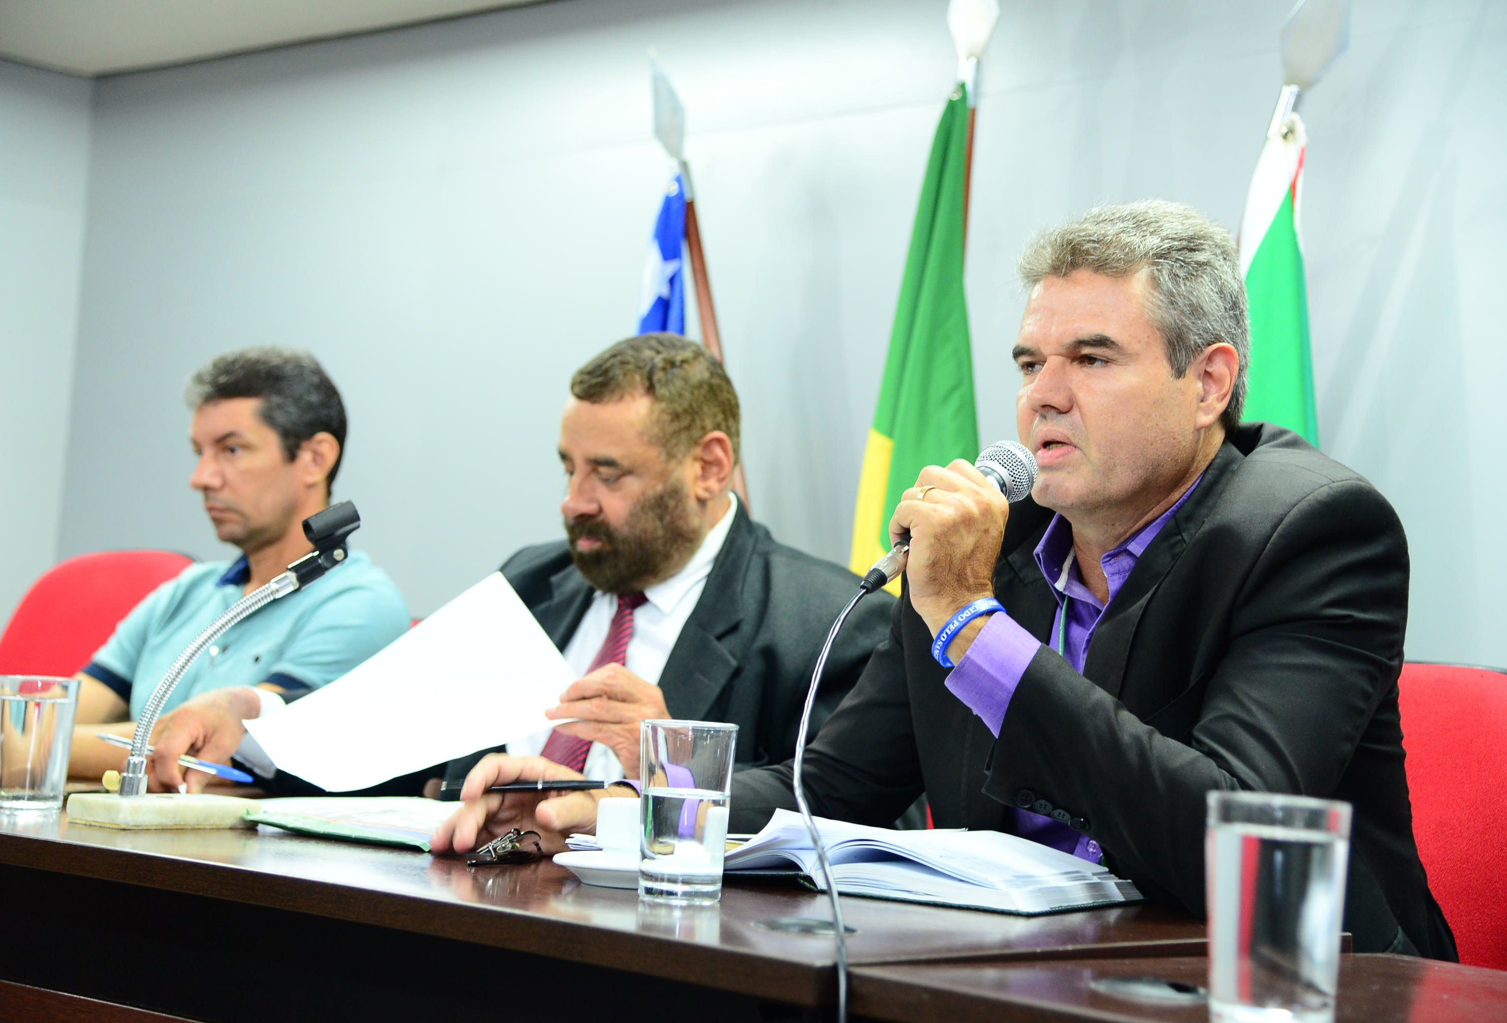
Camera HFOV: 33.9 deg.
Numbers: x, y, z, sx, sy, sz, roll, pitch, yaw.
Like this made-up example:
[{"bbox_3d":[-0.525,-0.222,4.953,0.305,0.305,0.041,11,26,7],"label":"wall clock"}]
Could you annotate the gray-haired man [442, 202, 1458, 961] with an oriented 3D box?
[{"bbox_3d":[0.255,0.399,2.008,0.870,1.321,0.557,7,-4,-42],"label":"gray-haired man"}]

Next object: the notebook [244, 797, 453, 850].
[{"bbox_3d":[-0.282,0.275,2.213,0.215,0.020,0.300,7,-4,-41],"label":"notebook"}]

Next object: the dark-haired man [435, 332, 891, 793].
[{"bbox_3d":[-0.188,0.434,2.452,0.540,1.245,0.775,1,-5,44],"label":"dark-haired man"}]

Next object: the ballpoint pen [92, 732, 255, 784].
[{"bbox_3d":[-0.531,0.226,2.270,0.155,0.010,0.010,17,-3,0],"label":"ballpoint pen"}]

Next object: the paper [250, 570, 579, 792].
[{"bbox_3d":[-0.323,0.173,2.330,0.297,0.040,0.210,-26,-39,6],"label":"paper"}]

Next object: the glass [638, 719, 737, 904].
[{"bbox_3d":[-0.048,0.214,1.755,0.070,0.124,0.070,4,-3,-1],"label":"glass"}]

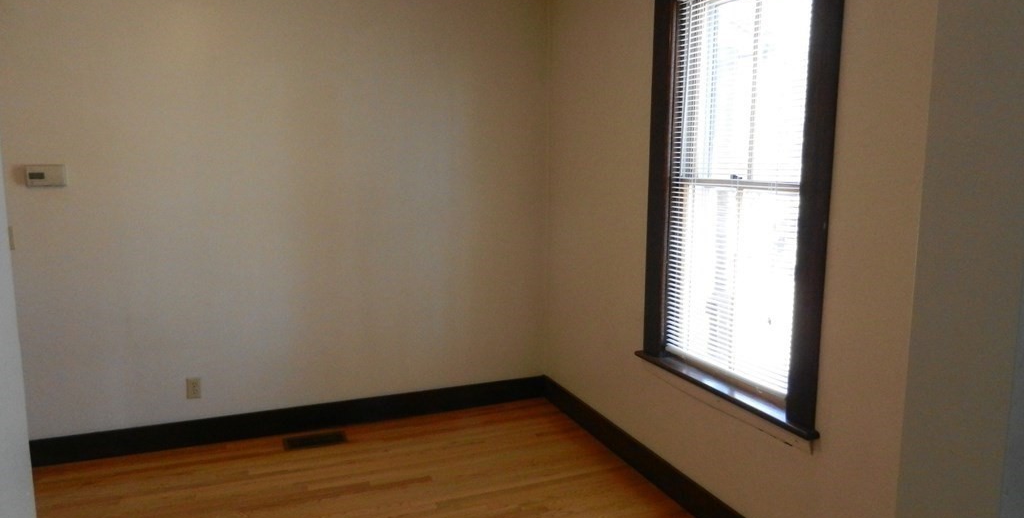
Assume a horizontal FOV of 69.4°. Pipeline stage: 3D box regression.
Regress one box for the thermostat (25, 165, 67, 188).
[{"bbox_3d":[-2.332,-0.414,3.699,0.163,0.105,0.034,-4,10,-21],"label":"thermostat"}]

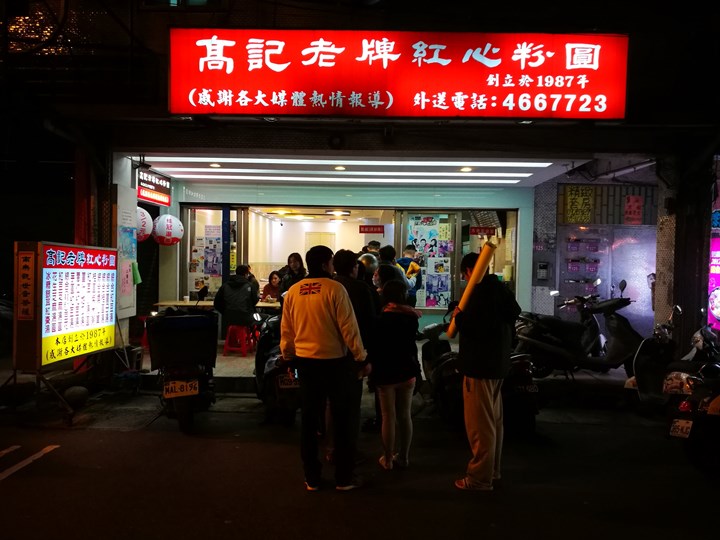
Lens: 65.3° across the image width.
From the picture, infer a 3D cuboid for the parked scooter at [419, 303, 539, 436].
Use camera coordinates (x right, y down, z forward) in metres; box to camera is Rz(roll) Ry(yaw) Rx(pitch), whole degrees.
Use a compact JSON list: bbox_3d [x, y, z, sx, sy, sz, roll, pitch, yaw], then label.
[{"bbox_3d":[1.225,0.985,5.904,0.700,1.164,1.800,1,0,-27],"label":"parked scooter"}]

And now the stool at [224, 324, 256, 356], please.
[{"bbox_3d":[-1.817,1.052,8.330,0.360,0.460,0.360,1,0,0],"label":"stool"}]

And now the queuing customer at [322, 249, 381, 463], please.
[{"bbox_3d":[-0.079,0.691,4.653,0.520,1.721,0.360,1,0,18],"label":"queuing customer"}]

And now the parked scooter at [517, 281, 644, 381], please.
[{"bbox_3d":[2.783,0.784,7.120,1.750,1.170,0.680,1,0,-5],"label":"parked scooter"}]

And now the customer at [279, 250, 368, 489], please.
[{"bbox_3d":[-0.249,0.691,4.053,0.570,1.721,0.360,1,0,18],"label":"customer"}]

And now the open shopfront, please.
[{"bbox_3d":[-0.201,0.126,9.400,5.700,2.360,0.300,1,0,0],"label":"open shopfront"}]

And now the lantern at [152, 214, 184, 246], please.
[{"bbox_3d":[-2.792,-0.577,8.200,0.450,0.460,0.450,1,0,0],"label":"lantern"}]

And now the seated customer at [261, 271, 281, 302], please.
[{"bbox_3d":[-1.450,0.647,9.303,0.480,1.244,0.600,1,0,-5],"label":"seated customer"}]

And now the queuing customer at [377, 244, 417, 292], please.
[{"bbox_3d":[0.442,0.499,7.000,0.520,1.660,0.340,1,0,9],"label":"queuing customer"}]

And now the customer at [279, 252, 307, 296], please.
[{"bbox_3d":[-0.965,0.515,8.152,0.460,1.534,0.320,1,0,13],"label":"customer"}]

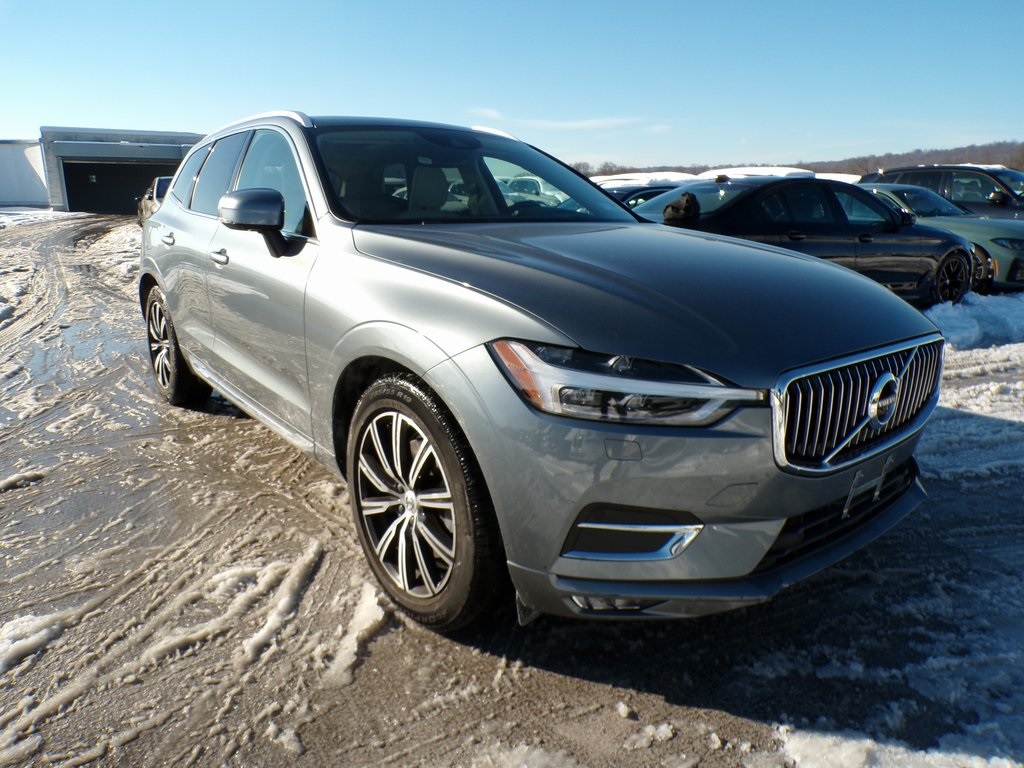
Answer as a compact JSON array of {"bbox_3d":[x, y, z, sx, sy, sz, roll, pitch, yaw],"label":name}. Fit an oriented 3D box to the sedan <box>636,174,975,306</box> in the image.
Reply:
[{"bbox_3d":[3.279,-1.643,8.251,4.930,1.470,1.868,-6,15,-26],"label":"sedan"}]

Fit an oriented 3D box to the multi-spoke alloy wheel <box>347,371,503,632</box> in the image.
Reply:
[{"bbox_3d":[-0.221,0.326,2.026,0.250,0.730,0.730,-9,17,-37],"label":"multi-spoke alloy wheel"}]

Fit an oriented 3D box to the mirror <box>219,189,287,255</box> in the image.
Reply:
[{"bbox_3d":[-0.846,-0.550,2.438,0.240,0.230,0.220,-9,17,-37],"label":"mirror"}]

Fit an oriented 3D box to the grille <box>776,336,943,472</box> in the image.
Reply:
[{"bbox_3d":[0.945,0.044,1.835,0.820,0.280,0.130,-9,17,-37],"label":"grille"}]

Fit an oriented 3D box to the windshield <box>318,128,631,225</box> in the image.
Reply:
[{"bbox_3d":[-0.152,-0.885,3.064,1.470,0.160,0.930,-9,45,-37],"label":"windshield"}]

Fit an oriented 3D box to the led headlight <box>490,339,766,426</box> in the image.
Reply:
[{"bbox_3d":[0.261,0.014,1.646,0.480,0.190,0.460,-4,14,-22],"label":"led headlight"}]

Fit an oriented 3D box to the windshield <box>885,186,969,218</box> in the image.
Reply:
[{"bbox_3d":[6.090,-2.645,10.400,1.340,0.150,0.790,-7,45,-31],"label":"windshield"}]

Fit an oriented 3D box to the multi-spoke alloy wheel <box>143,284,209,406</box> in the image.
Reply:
[{"bbox_3d":[-1.976,-0.235,4.219,0.250,0.730,0.730,-9,17,-37],"label":"multi-spoke alloy wheel"}]

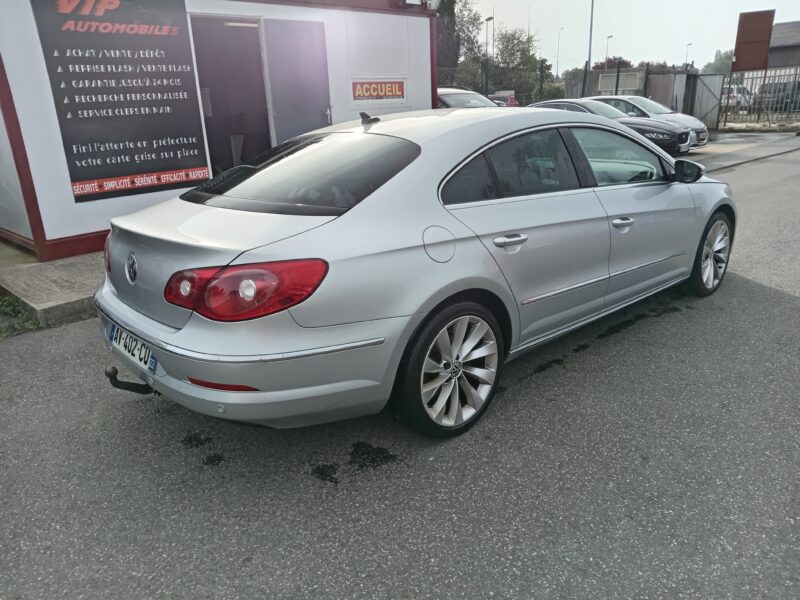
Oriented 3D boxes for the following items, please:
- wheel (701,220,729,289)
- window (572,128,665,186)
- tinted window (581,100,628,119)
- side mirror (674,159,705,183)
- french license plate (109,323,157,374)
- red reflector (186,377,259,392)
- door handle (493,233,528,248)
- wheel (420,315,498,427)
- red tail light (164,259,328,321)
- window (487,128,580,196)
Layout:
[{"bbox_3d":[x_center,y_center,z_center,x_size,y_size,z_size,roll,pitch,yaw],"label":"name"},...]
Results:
[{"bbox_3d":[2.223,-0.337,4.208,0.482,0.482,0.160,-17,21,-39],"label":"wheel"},{"bbox_3d":[1.264,-0.824,3.280,0.854,0.337,0.060,-17,-2,-39],"label":"window"},{"bbox_3d":[4.285,-3.997,12.044,0.820,0.140,1.400,41,38,21],"label":"tinted window"},{"bbox_3d":[1.754,-0.777,3.493,0.121,0.136,0.176,-17,21,-39],"label":"side mirror"},{"bbox_3d":[-1.123,0.187,2.416,0.020,0.111,0.523,3,8,-43],"label":"french license plate"},{"bbox_3d":[-0.645,0.301,2.092,0.337,0.032,0.040,5,19,28],"label":"red reflector"},{"bbox_3d":[0.484,-0.268,2.527,0.236,0.042,0.050,-17,21,-39],"label":"door handle"},{"bbox_3d":[0.210,0.291,2.537,0.487,0.487,0.181,-17,21,-39],"label":"wheel"},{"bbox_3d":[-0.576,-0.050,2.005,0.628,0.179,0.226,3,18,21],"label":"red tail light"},{"bbox_3d":[0.618,-0.647,2.720,0.640,0.335,0.050,-17,-9,-39],"label":"window"}]

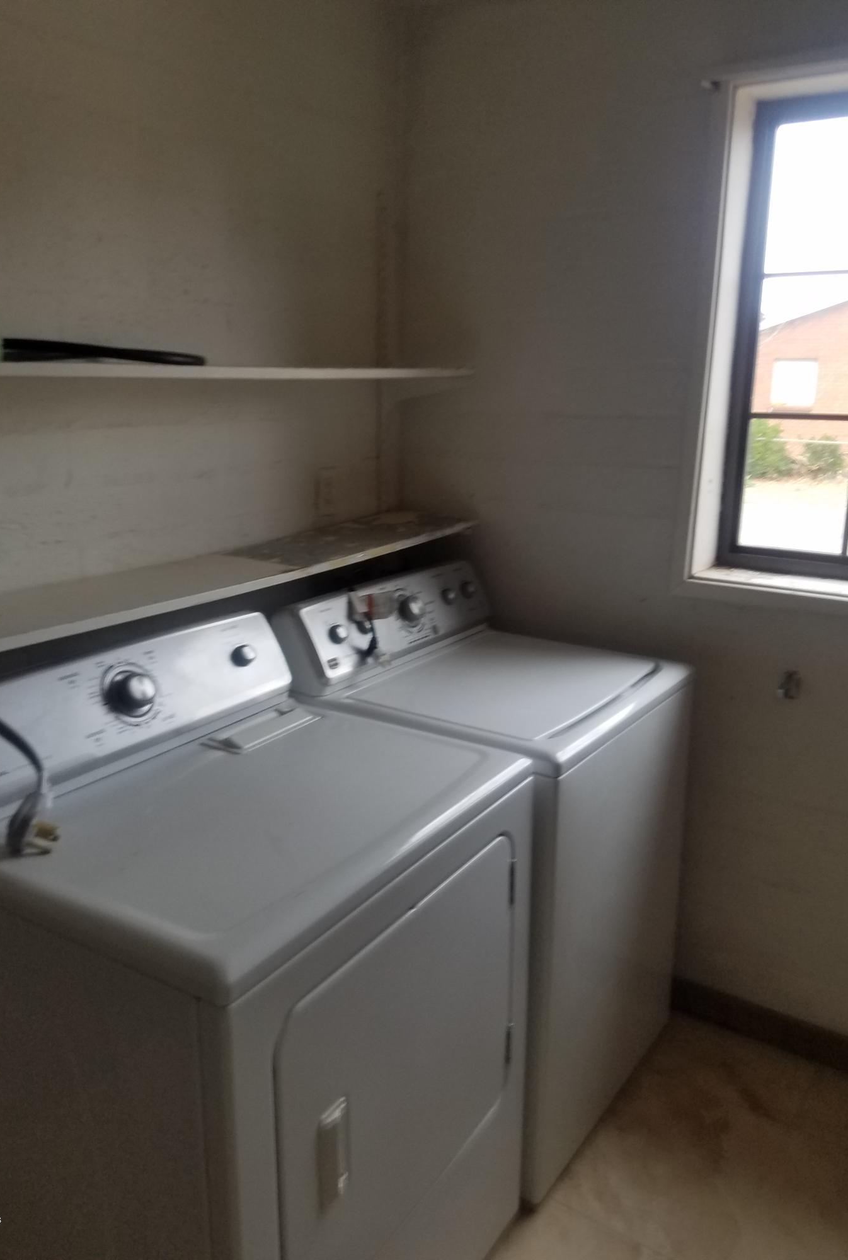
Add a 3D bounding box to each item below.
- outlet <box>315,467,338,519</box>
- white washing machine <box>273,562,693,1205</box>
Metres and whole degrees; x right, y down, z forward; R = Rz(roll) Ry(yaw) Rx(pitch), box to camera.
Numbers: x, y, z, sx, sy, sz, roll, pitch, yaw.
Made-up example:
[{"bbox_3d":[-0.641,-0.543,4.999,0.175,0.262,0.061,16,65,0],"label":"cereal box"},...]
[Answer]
[{"bbox_3d":[-0.229,-0.325,2.252,0.012,0.115,0.073,10,18,31],"label":"outlet"},{"bbox_3d":[0.142,0.460,2.154,0.680,1.100,0.690,11,18,34],"label":"white washing machine"}]

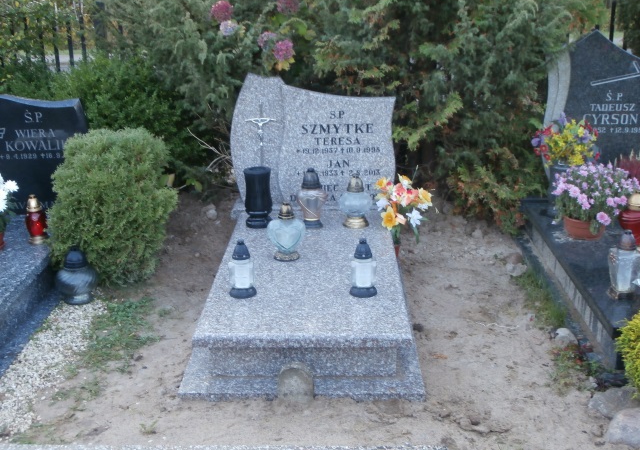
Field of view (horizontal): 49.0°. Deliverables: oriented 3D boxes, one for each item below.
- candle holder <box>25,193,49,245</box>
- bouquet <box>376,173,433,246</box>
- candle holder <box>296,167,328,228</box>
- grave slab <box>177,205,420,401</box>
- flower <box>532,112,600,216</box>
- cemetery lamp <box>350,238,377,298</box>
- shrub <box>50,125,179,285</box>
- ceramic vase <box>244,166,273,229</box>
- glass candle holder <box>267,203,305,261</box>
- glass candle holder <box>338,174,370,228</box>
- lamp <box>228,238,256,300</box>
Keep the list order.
[{"bbox_3d":[-1.363,-0.041,3.363,0.115,0.235,0.115,0,19,1],"label":"candle holder"},{"bbox_3d":[0.429,-0.036,3.586,0.300,0.460,0.280,1,19,1],"label":"bouquet"},{"bbox_3d":[-0.036,-0.139,3.529,0.160,0.300,0.145,1,20,1],"label":"candle holder"},{"bbox_3d":[-0.050,0.270,3.143,0.880,0.210,1.500,1,20,1],"label":"grave slab"},{"bbox_3d":[1.322,-0.331,3.766,0.360,0.530,0.320,0,19,1],"label":"flower"},{"bbox_3d":[0.175,0.162,2.813,0.107,0.235,0.107,0,19,1],"label":"cemetery lamp"},{"bbox_3d":[-1.047,-0.143,3.583,0.660,0.740,0.660,0,19,1],"label":"shrub"},{"bbox_3d":[-0.308,-0.141,3.493,0.137,0.298,0.137,0,19,1],"label":"ceramic vase"},{"bbox_3d":[-0.152,0.020,3.128,0.170,0.262,0.120,0,19,1],"label":"glass candle holder"},{"bbox_3d":[0.173,-0.126,3.487,0.157,0.268,0.157,0,19,1],"label":"glass candle holder"},{"bbox_3d":[-0.303,0.168,2.789,0.112,0.236,0.108,1,20,1],"label":"lamp"}]

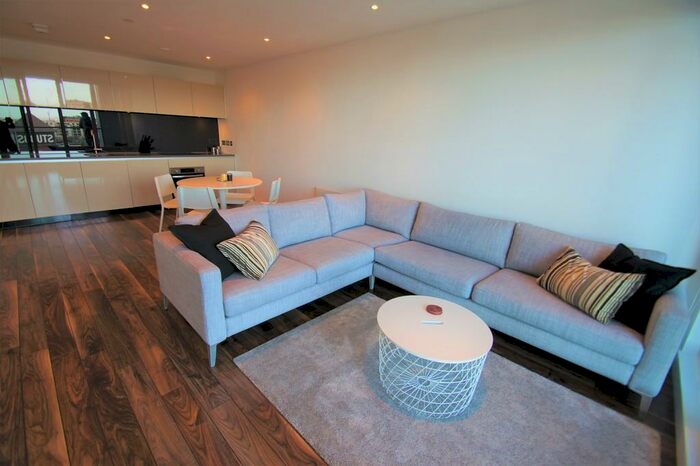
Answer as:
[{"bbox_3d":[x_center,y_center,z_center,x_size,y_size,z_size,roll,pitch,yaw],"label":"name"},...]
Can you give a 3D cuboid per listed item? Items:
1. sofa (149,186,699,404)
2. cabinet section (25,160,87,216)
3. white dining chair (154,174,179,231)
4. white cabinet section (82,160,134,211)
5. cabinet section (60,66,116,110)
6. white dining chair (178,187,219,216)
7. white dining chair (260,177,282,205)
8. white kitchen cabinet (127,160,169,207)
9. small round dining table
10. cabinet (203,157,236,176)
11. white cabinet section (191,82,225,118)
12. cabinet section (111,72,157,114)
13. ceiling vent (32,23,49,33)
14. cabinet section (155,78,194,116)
[{"bbox_3d":[0.406,0.388,2.209,2.970,0.790,2.490,19,24,39],"label":"sofa"},{"bbox_3d":[-4.280,-0.685,4.262,0.580,0.733,0.600,20,24,39],"label":"cabinet section"},{"bbox_3d":[-2.307,-0.388,4.064,0.490,0.790,0.440,2,19,-4],"label":"white dining chair"},{"bbox_3d":[-3.897,-0.800,4.641,0.580,0.733,0.600,20,24,39],"label":"white cabinet section"},{"bbox_3d":[-3.916,-2.128,4.329,0.350,0.560,0.600,20,24,39],"label":"cabinet section"},{"bbox_3d":[-1.788,-0.198,3.587,0.440,0.790,0.490,0,19,-11],"label":"white dining chair"},{"bbox_3d":[-1.267,-0.384,4.223,0.490,0.790,0.440,4,19,1],"label":"white dining chair"},{"bbox_3d":[-3.676,-0.956,5.336,0.580,0.760,0.600,19,24,39],"label":"white kitchen cabinet"},{"bbox_3d":[-1.764,-0.327,4.052,1.050,0.740,1.050,3,19,-1],"label":"small round dining table"},{"bbox_3d":[-2.844,-1.200,6.197,0.580,0.780,0.620,19,24,39],"label":"cabinet"},{"bbox_3d":[-2.740,-2.488,5.518,0.350,0.560,0.590,20,24,39],"label":"white cabinet section"},{"bbox_3d":[-3.529,-2.249,4.713,0.350,0.560,0.600,20,24,39],"label":"cabinet section"},{"bbox_3d":[-3.700,-2.454,3.493,0.278,0.033,0.131,19,23,39],"label":"ceiling vent"},{"bbox_3d":[-3.135,-2.369,5.112,0.350,0.560,0.600,20,24,39],"label":"cabinet section"}]

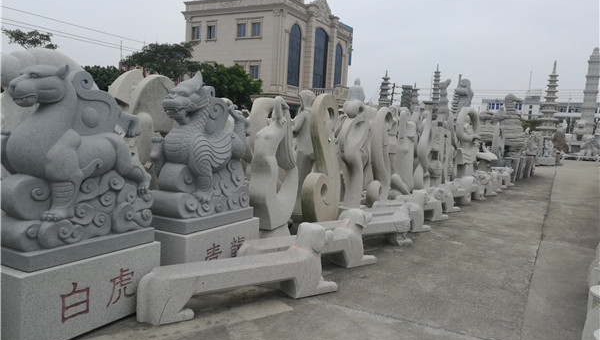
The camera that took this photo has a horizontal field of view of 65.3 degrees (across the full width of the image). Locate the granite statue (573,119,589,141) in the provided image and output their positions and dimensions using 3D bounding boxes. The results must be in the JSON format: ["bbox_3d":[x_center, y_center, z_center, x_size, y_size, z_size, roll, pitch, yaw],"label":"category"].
[{"bbox_3d":[29.968,-4.220,50.000,1.500,2.338,1.400,6,6,30],"label":"granite statue"}]

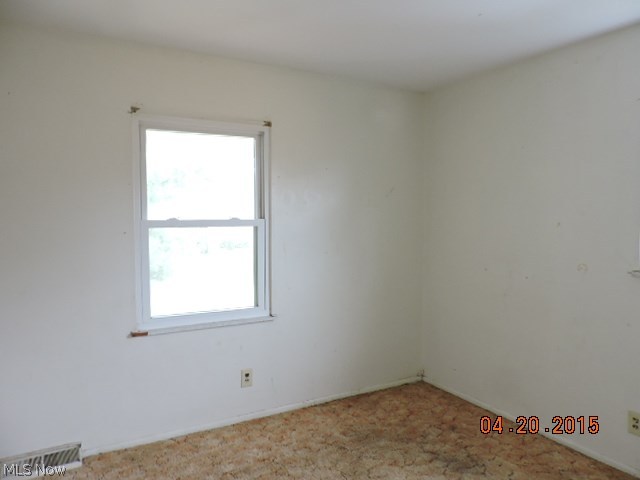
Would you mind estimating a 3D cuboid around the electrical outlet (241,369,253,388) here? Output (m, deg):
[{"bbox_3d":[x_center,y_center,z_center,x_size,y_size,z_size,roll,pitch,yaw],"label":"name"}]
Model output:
[{"bbox_3d":[-0.492,0.936,2.995,0.077,0.121,0.011,-2,4,-29],"label":"electrical outlet"}]

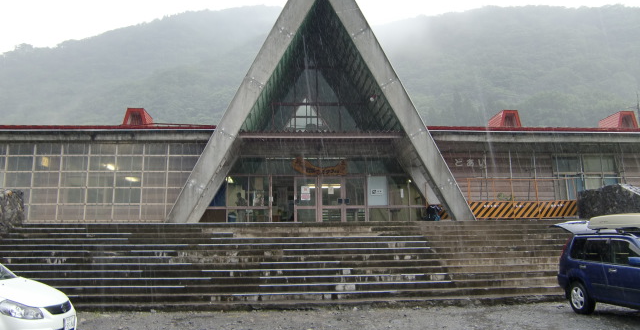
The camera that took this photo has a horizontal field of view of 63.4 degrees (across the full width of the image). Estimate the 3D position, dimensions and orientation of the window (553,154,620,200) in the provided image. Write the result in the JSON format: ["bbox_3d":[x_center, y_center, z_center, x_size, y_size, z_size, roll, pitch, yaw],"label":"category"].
[{"bbox_3d":[10.681,0.515,20.776,2.800,1.943,0.150,0,-11,-5],"label":"window"}]

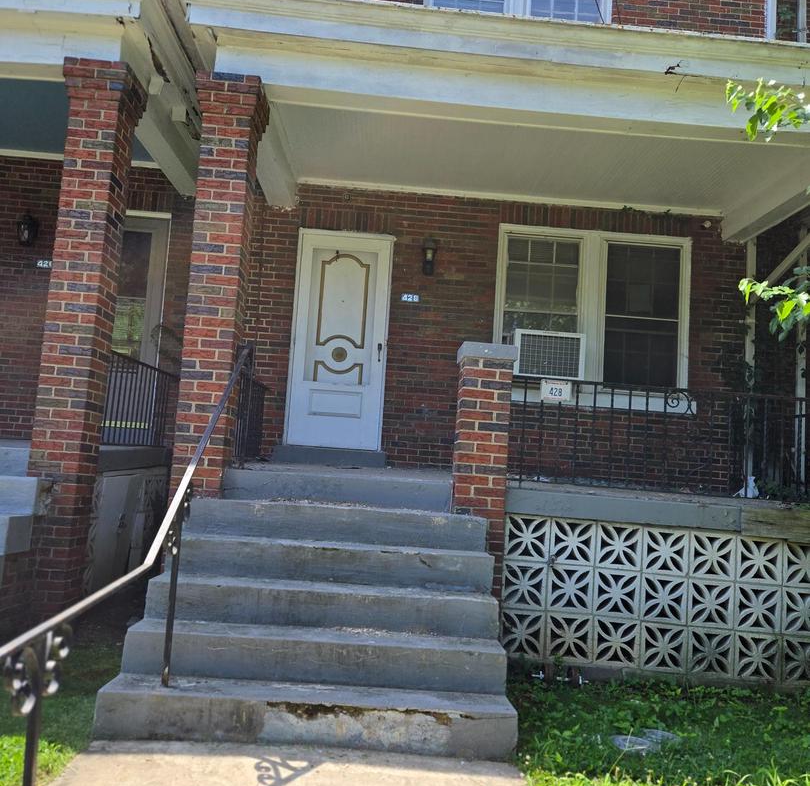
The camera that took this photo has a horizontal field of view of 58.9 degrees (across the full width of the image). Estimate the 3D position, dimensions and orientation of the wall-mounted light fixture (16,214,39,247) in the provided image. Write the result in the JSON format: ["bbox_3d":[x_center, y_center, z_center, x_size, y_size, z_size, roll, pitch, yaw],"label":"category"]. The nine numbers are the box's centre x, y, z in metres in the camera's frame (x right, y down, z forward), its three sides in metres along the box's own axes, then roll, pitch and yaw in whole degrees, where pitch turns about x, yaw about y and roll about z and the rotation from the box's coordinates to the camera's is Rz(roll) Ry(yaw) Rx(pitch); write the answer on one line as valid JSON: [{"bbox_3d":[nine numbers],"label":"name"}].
[{"bbox_3d":[-3.658,-1.570,6.953,0.140,0.290,0.170,4,-5,-2],"label":"wall-mounted light fixture"}]

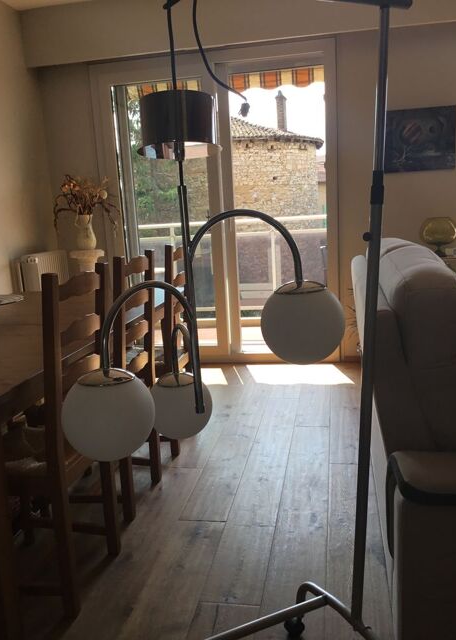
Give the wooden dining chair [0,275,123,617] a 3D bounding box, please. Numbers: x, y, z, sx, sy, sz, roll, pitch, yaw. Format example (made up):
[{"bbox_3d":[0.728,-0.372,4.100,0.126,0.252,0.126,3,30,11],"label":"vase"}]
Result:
[{"bbox_3d":[-0.604,0.367,1.810,0.440,1.020,0.420,0,12,13],"label":"wooden dining chair"}]

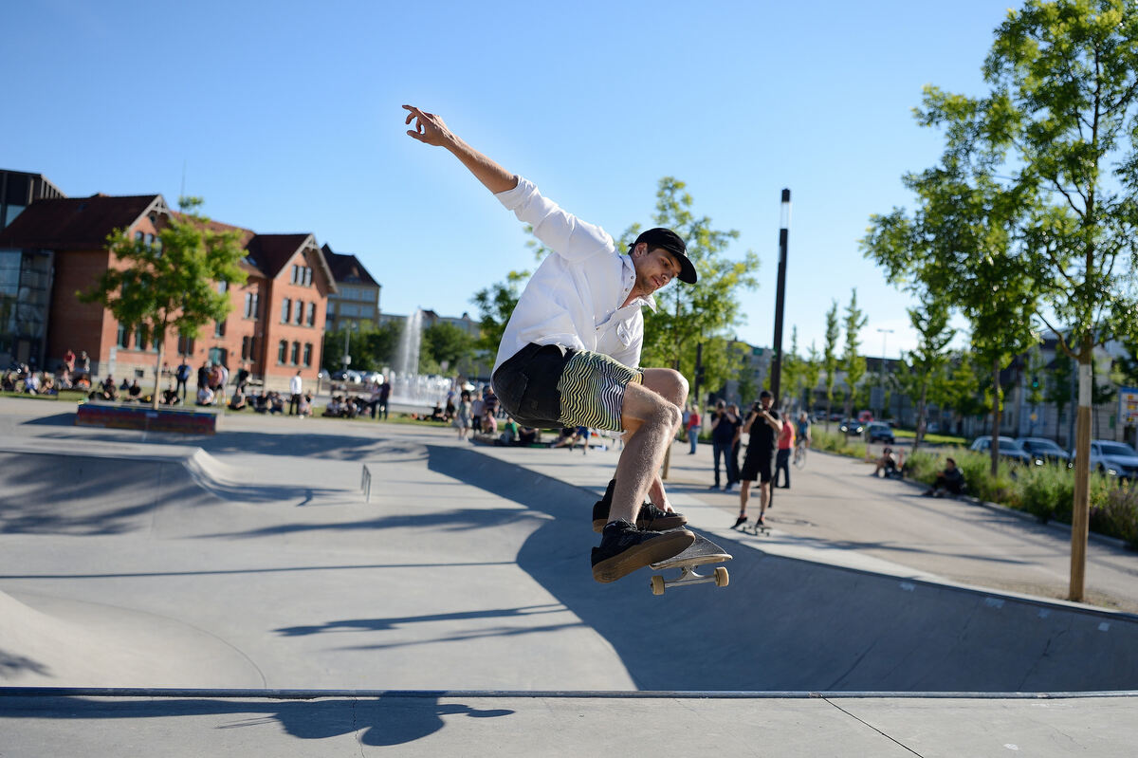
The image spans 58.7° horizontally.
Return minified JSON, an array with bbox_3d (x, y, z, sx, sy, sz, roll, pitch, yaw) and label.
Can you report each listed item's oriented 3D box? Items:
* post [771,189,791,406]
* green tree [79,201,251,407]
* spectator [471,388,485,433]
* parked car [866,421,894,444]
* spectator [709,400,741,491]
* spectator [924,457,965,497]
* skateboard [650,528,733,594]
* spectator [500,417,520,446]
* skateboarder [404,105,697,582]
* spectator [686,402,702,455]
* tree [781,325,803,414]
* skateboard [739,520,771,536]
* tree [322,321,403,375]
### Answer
[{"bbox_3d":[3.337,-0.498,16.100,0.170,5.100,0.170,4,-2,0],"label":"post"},{"bbox_3d":[-11.454,-2.138,28.500,4.600,6.000,4.600,4,-2,0],"label":"green tree"},{"bbox_3d":[-3.324,1.254,36.982,0.520,1.680,0.350,5,-1,-17],"label":"spectator"},{"bbox_3d":[21.502,3.742,70.000,1.800,1.520,4.300,3,-2,12],"label":"parked car"},{"bbox_3d":[3.030,1.293,19.700,0.600,1.750,0.480,3,-1,18],"label":"spectator"},{"bbox_3d":[8.330,2.185,22.400,0.920,0.880,0.600,4,-2,-14],"label":"spectator"},{"bbox_3d":[0.301,0.506,2.909,0.210,0.130,0.810,-6,0,-5],"label":"skateboard"},{"bbox_3d":[-1.917,1.702,32.700,0.600,0.870,0.700,2,-1,34],"label":"spectator"},{"bbox_3d":[-0.056,-0.106,3.050,0.830,1.400,0.650,3,-2,23],"label":"skateboarder"},{"bbox_3d":[4.171,1.699,33.782,0.380,1.660,0.500,5,-1,-24],"label":"spectator"},{"bbox_3d":[15.587,0.192,70.912,1.800,8.000,1.800,4,-1,0],"label":"tree"},{"bbox_3d":[2.427,1.944,13.200,0.200,0.130,0.800,4,-1,-25],"label":"skateboard"},{"bbox_3d":[-24.087,-3.182,117.000,9.000,7.200,7.500,3,-1,0],"label":"tree"}]

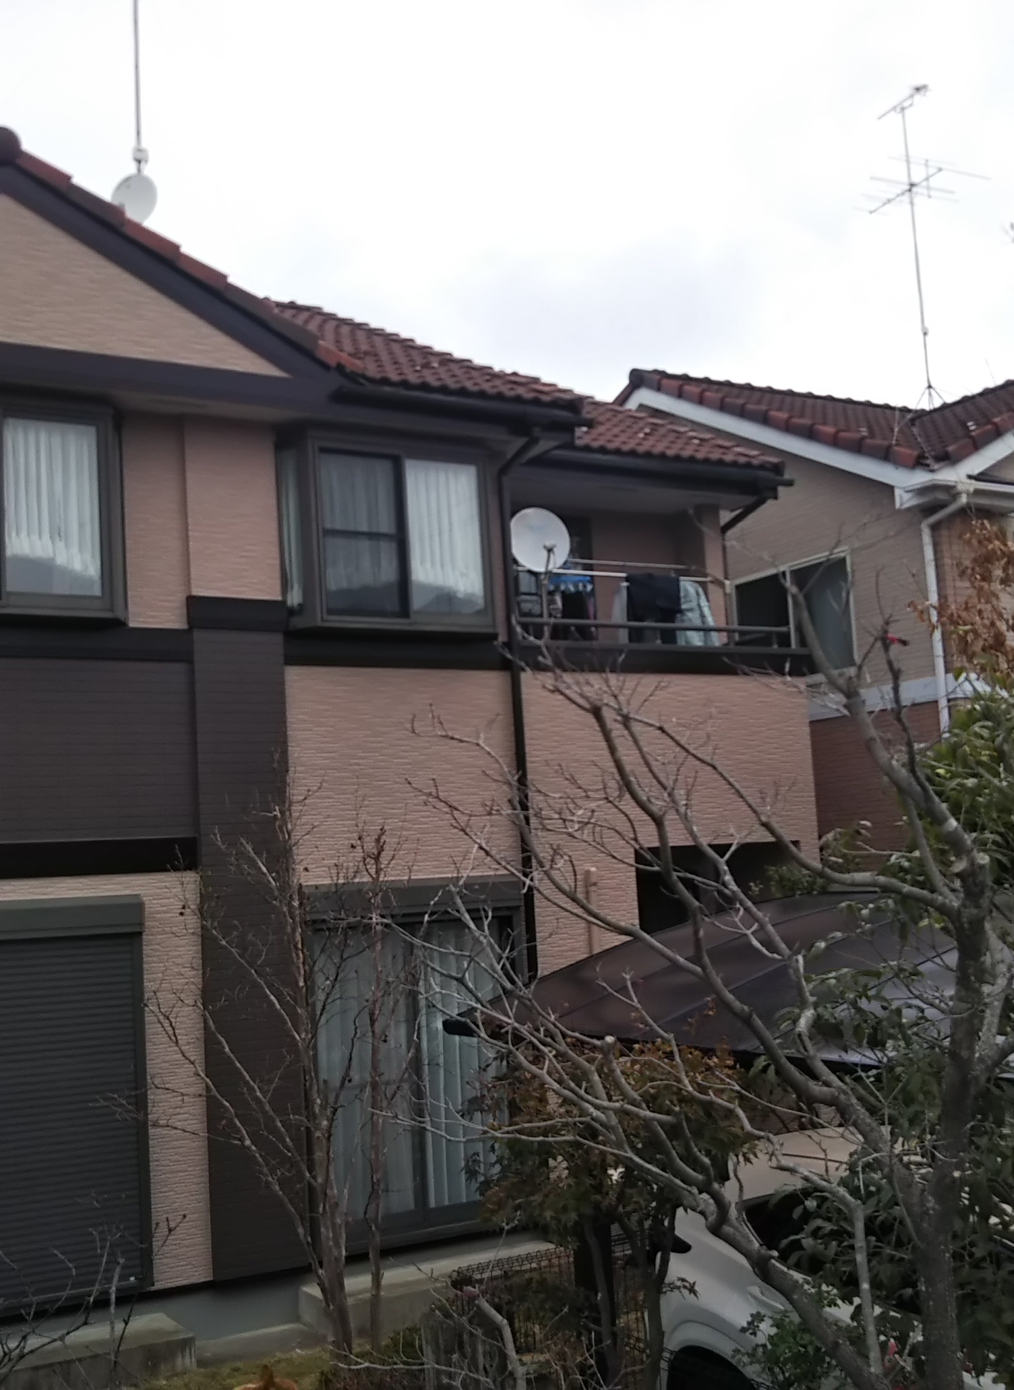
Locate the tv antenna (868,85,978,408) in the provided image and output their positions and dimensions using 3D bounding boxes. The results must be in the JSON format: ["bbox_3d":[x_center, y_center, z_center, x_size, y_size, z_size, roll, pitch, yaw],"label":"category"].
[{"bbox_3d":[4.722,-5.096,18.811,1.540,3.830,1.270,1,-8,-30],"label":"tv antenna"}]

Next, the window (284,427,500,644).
[{"bbox_3d":[-0.752,-1.103,11.044,1.610,1.350,0.280,1,-8,-30],"label":"window"}]

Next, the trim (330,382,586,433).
[{"bbox_3d":[-0.299,-1.957,11.060,1.950,0.140,0.140,1,-8,-30],"label":"trim"}]

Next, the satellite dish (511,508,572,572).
[{"bbox_3d":[0.243,-1.138,11.801,0.480,0.500,0.300,-2,-16,-9],"label":"satellite dish"}]

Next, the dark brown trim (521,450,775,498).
[{"bbox_3d":[1.212,-1.766,12.891,2.460,0.180,0.140,1,-8,-30],"label":"dark brown trim"}]

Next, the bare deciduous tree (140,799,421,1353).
[{"bbox_3d":[-1.330,2.293,9.609,1.600,3.200,1.400,-2,-6,-7],"label":"bare deciduous tree"}]

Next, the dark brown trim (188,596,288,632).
[{"bbox_3d":[-1.756,-0.527,10.516,0.690,0.215,0.090,1,-7,-30],"label":"dark brown trim"}]

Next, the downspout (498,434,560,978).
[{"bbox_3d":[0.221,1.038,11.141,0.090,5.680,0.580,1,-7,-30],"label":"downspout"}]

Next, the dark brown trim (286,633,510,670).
[{"bbox_3d":[-0.720,-0.296,11.136,1.710,0.215,0.070,1,-7,-30],"label":"dark brown trim"}]

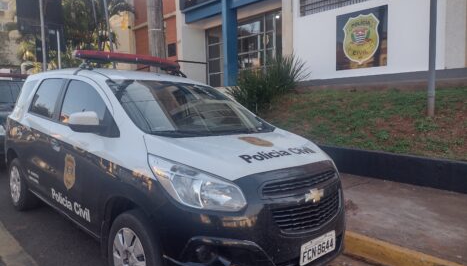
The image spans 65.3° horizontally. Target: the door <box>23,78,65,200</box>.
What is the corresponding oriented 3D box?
[{"bbox_3d":[-1.822,0.027,3.539,0.240,1.130,0.800,-3,7,-44],"label":"door"}]

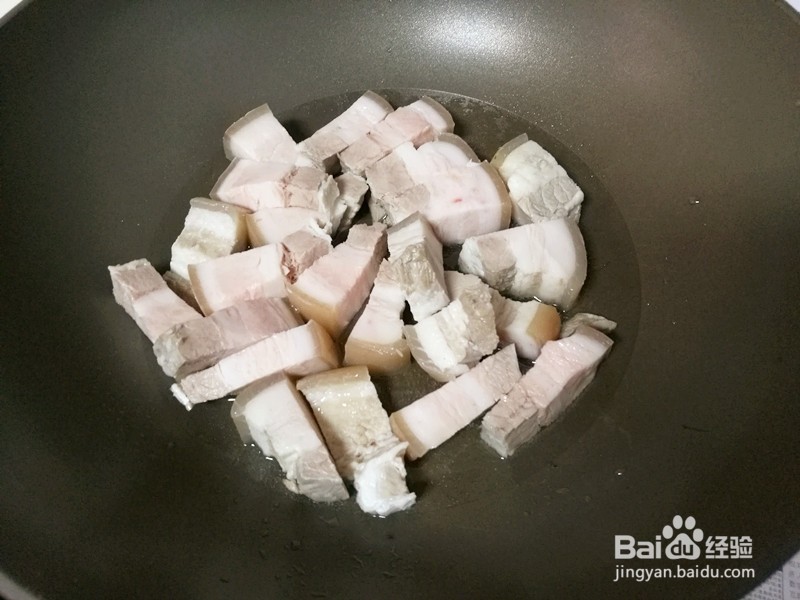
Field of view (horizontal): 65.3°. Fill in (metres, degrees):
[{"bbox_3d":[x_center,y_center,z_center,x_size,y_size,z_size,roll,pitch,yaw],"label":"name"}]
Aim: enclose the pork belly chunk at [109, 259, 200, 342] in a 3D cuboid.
[{"bbox_3d":[-0.099,0.004,0.261,0.018,0.019,0.042,-38,74,-19],"label":"pork belly chunk"}]

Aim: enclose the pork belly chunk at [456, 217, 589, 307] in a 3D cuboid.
[{"bbox_3d":[0.052,-0.015,0.269,0.047,0.023,0.023,-8,60,-2],"label":"pork belly chunk"}]

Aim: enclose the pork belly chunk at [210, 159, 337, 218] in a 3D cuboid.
[{"bbox_3d":[-0.053,-0.047,0.277,0.047,0.018,0.020,9,61,8],"label":"pork belly chunk"}]

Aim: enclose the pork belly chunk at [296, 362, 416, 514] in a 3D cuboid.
[{"bbox_3d":[-0.015,0.051,0.222,0.024,0.021,0.045,-21,62,-11],"label":"pork belly chunk"}]

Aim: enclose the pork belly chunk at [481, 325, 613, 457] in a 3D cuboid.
[{"bbox_3d":[0.056,0.035,0.242,0.057,0.020,0.017,-39,67,-19],"label":"pork belly chunk"}]

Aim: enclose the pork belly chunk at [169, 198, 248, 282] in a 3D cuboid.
[{"bbox_3d":[-0.077,-0.022,0.258,0.021,0.022,0.028,7,65,4],"label":"pork belly chunk"}]

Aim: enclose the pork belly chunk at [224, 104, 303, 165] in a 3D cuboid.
[{"bbox_3d":[-0.063,-0.069,0.299,0.028,0.019,0.038,-36,67,-18],"label":"pork belly chunk"}]

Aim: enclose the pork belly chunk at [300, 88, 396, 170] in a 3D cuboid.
[{"bbox_3d":[-0.023,-0.076,0.291,0.039,0.020,0.019,-41,76,-11],"label":"pork belly chunk"}]

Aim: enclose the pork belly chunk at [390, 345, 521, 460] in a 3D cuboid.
[{"bbox_3d":[0.022,0.038,0.232,0.048,0.019,0.014,-32,76,-11],"label":"pork belly chunk"}]

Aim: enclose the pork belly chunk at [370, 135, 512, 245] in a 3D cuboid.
[{"bbox_3d":[0.018,-0.044,0.275,0.053,0.025,0.039,-9,60,-4],"label":"pork belly chunk"}]

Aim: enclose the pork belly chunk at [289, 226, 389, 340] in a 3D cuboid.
[{"bbox_3d":[-0.023,-0.009,0.260,0.020,0.023,0.038,32,70,18],"label":"pork belly chunk"}]

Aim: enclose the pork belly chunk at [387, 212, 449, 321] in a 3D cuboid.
[{"bbox_3d":[0.009,-0.011,0.246,0.016,0.020,0.040,-20,65,8],"label":"pork belly chunk"}]

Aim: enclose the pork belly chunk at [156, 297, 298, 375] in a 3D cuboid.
[{"bbox_3d":[-0.066,0.016,0.250,0.051,0.018,0.019,-18,61,-8],"label":"pork belly chunk"}]

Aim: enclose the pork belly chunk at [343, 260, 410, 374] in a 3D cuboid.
[{"bbox_3d":[-0.007,0.006,0.251,0.022,0.023,0.037,3,60,3],"label":"pork belly chunk"}]

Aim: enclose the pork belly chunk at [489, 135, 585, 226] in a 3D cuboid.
[{"bbox_3d":[0.063,-0.051,0.291,0.024,0.021,0.042,-27,58,-14],"label":"pork belly chunk"}]

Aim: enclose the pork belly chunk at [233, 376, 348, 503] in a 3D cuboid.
[{"bbox_3d":[-0.038,0.053,0.224,0.019,0.021,0.045,-29,64,-15],"label":"pork belly chunk"}]

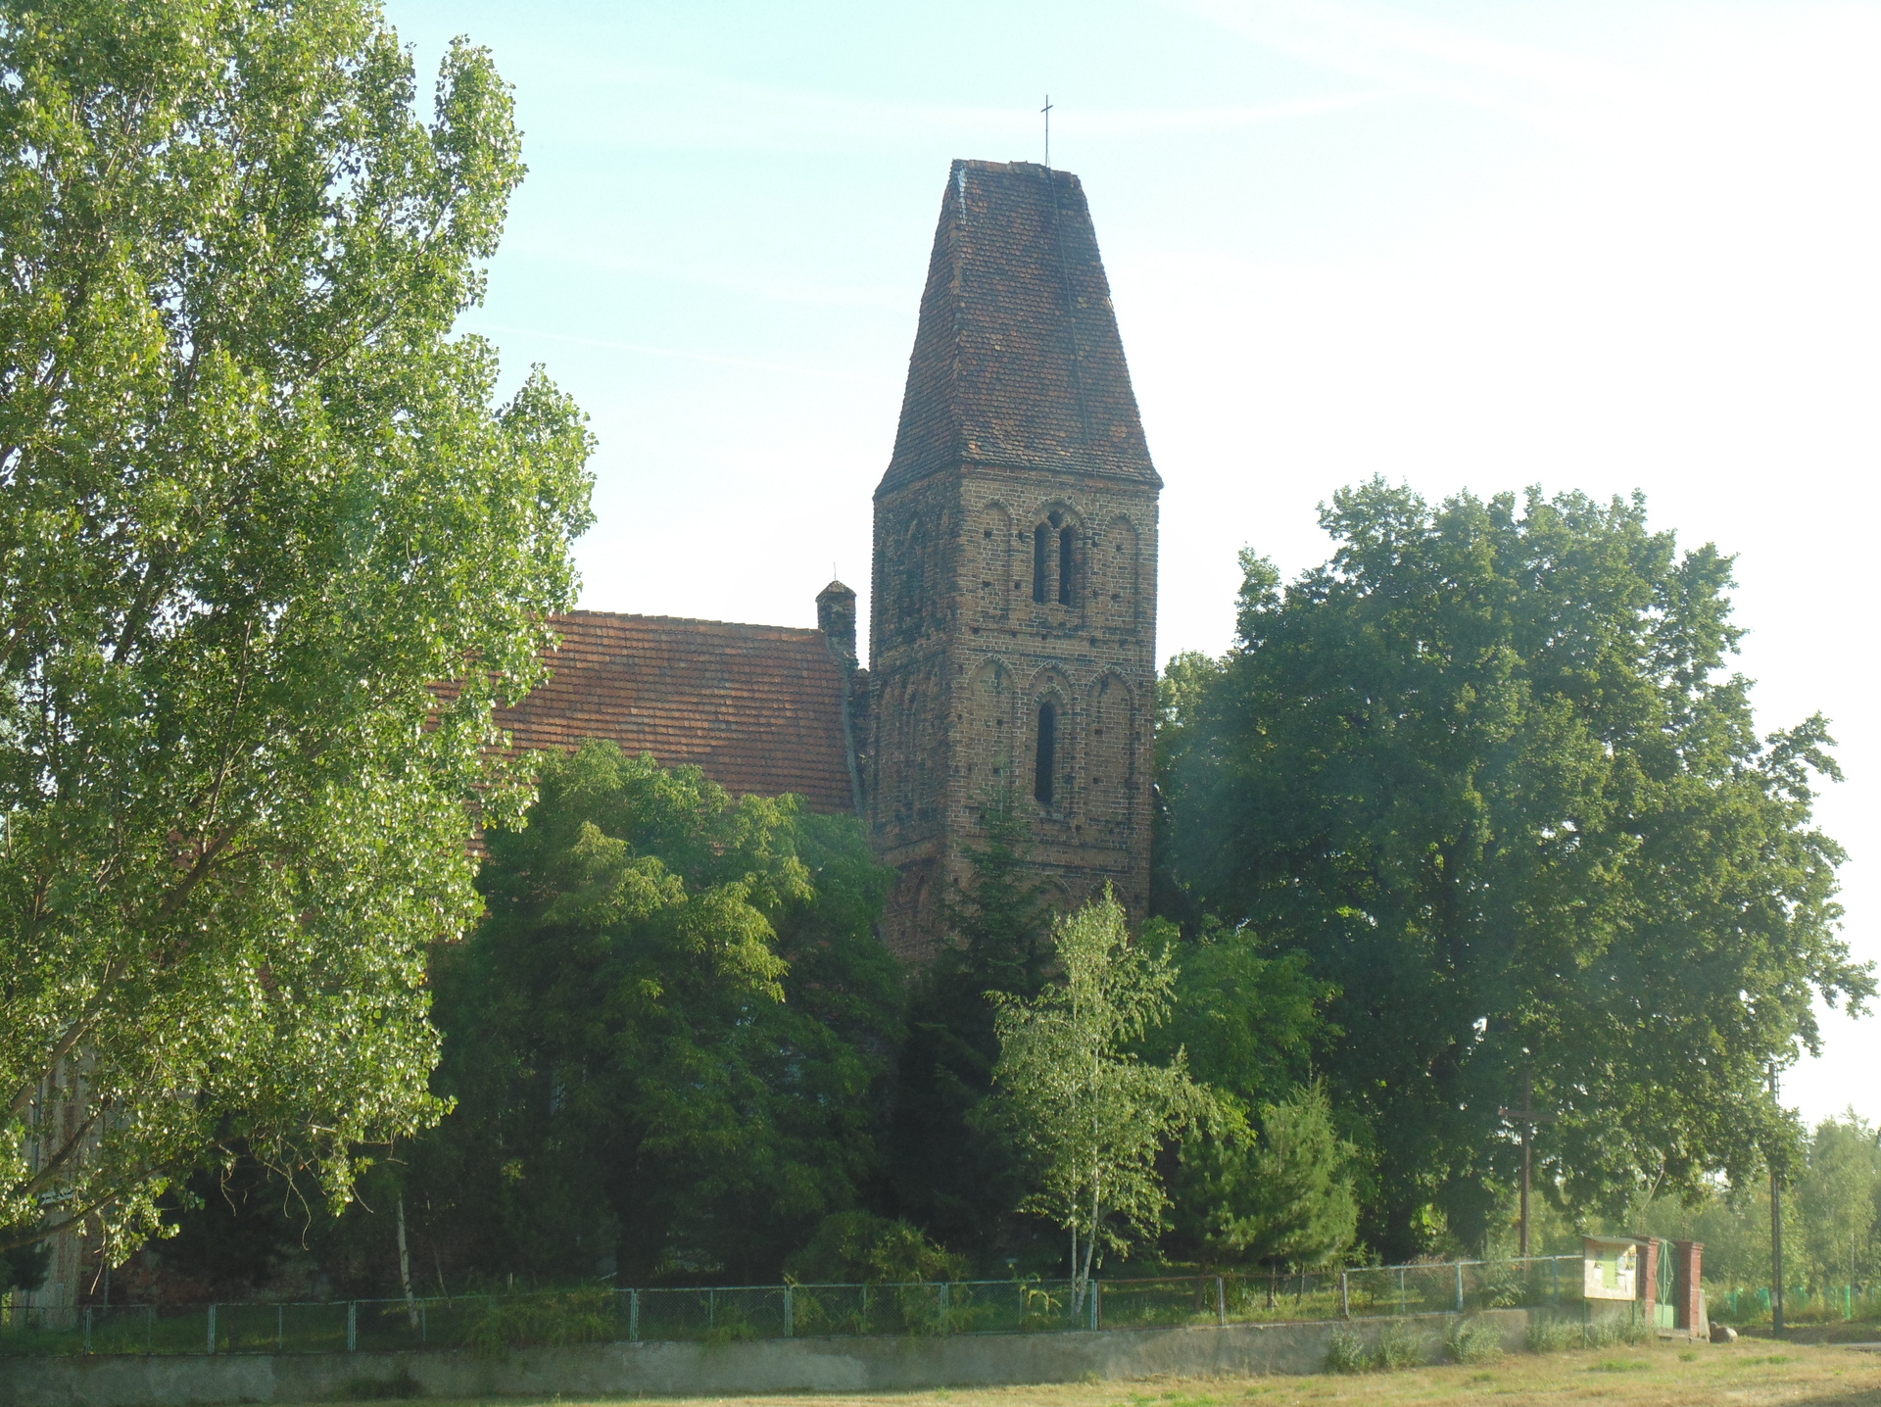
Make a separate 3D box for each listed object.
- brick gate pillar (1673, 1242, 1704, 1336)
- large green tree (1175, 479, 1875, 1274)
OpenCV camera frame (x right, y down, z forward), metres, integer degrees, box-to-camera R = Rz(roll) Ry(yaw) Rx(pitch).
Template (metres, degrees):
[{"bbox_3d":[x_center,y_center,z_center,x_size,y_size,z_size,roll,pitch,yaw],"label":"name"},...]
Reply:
[{"bbox_3d":[13.787,10.723,79.000,0.410,1.730,0.410,8,-11,-38],"label":"brick gate pillar"},{"bbox_3d":[12.866,3.829,96.000,15.600,17.400,14.800,0,-8,7],"label":"large green tree"}]

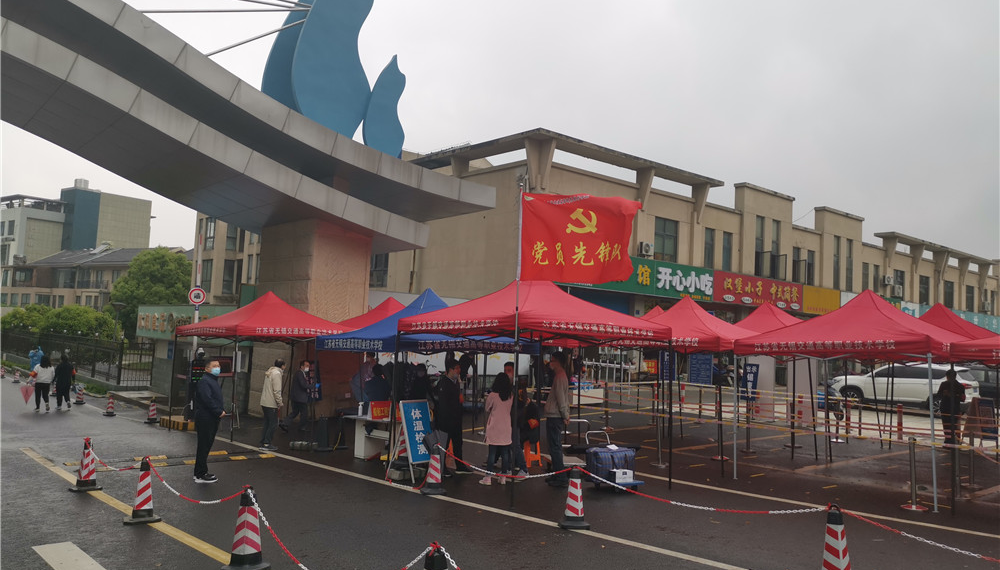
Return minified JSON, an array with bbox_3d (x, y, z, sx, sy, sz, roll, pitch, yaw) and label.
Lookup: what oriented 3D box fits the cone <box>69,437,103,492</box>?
[{"bbox_3d":[-5.404,2.341,10.216,0.380,0.650,0.380,6,-7,-43],"label":"cone"}]

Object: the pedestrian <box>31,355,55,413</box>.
[{"bbox_3d":[-13.461,2.905,23.073,0.520,1.630,0.350,5,-6,-35],"label":"pedestrian"}]

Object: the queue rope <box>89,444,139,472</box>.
[{"bbox_3d":[-4.644,2.101,9.368,0.060,0.240,2.150,6,-7,-41],"label":"queue rope"}]

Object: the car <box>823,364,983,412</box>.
[{"bbox_3d":[14.263,3.645,27.614,4.563,1.683,1.859,-4,-7,44],"label":"car"}]

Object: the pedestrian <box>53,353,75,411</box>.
[{"bbox_3d":[-12.842,2.860,23.000,0.500,1.660,0.380,6,-7,-33],"label":"pedestrian"}]

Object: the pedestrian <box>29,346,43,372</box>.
[{"bbox_3d":[-18.718,3.190,31.500,0.600,1.700,0.450,5,-6,-30],"label":"pedestrian"}]

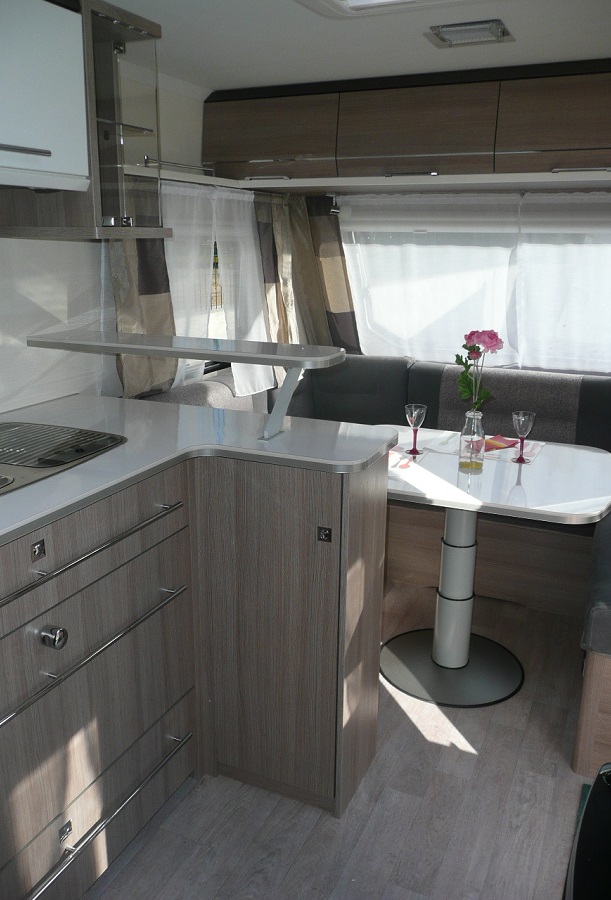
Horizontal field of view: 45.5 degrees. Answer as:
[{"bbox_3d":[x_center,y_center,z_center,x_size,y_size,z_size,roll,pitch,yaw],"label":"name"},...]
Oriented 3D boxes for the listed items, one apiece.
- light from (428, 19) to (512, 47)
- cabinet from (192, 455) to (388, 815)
[{"bbox_3d":[0.423,-1.081,1.897,0.196,0.027,0.152,7,17,23],"label":"light"},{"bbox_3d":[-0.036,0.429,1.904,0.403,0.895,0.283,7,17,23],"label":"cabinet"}]

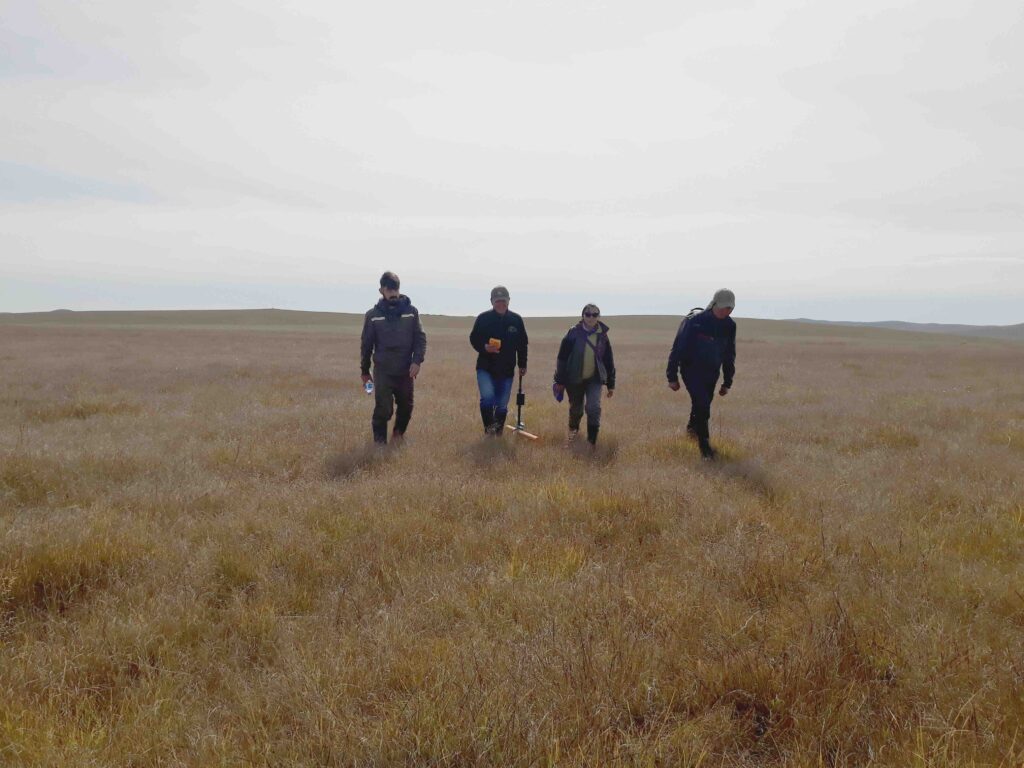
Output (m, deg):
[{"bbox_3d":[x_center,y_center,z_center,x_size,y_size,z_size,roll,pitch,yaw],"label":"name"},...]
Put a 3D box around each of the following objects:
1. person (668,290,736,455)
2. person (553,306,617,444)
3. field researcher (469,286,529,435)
[{"bbox_3d":[1.922,-0.096,8.100,0.640,1.720,0.750,-2,5,-20],"label":"person"},{"bbox_3d":[0.794,-0.082,8.750,0.660,1.590,0.520,0,4,-4],"label":"person"},{"bbox_3d":[-0.144,-0.236,9.200,0.660,1.740,0.500,0,4,-3],"label":"field researcher"}]

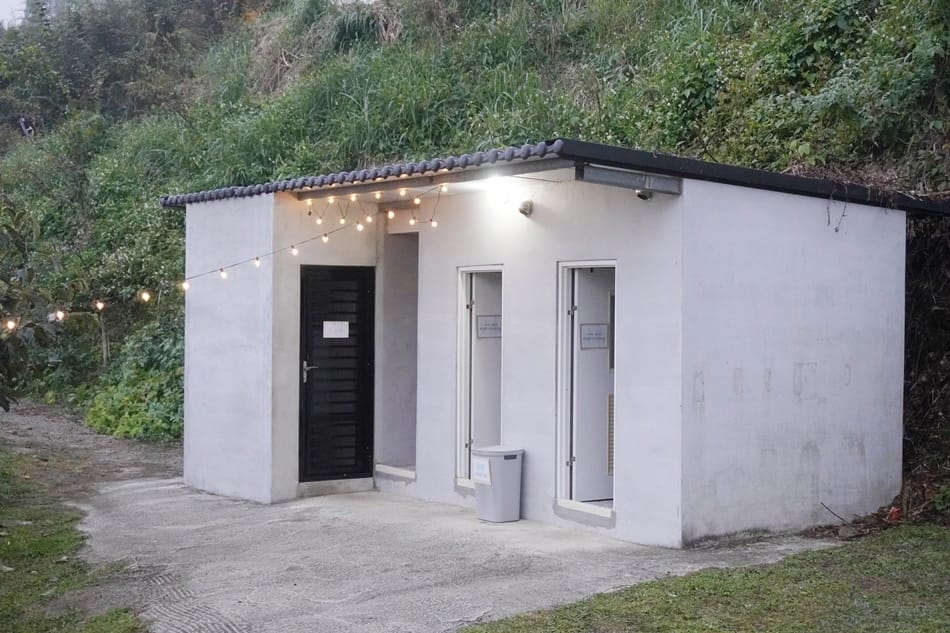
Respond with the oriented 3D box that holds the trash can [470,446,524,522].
[{"bbox_3d":[0.198,1.403,11.200,0.320,0.590,0.380,0,0,-33],"label":"trash can"}]

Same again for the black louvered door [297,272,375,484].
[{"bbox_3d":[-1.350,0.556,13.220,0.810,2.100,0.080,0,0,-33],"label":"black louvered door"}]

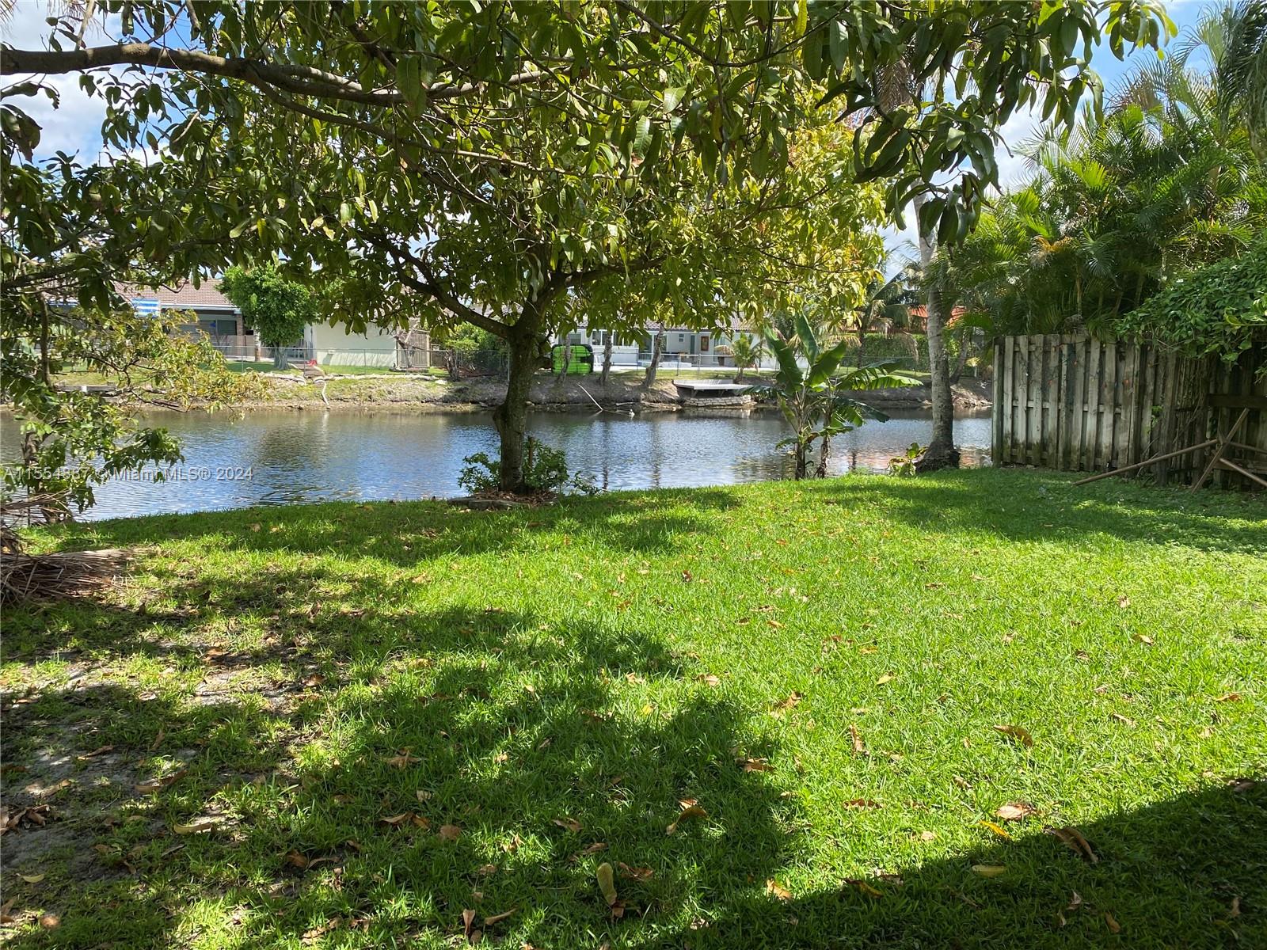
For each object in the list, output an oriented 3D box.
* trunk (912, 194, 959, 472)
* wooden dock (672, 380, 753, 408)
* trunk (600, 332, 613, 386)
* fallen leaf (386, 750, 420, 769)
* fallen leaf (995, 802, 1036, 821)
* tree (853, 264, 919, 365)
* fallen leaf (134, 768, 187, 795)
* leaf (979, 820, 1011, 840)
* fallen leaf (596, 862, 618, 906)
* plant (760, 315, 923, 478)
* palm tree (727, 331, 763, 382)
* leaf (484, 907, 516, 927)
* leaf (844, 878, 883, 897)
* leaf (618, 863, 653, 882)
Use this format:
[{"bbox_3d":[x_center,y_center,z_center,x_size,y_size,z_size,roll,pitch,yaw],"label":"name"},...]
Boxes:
[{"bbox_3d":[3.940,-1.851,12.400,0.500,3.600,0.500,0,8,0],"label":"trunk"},{"bbox_3d":[3.626,-3.671,43.300,3.400,1.100,2.200,0,8,0],"label":"wooden dock"},{"bbox_3d":[-1.348,-5.916,48.000,0.600,2.896,0.500,0,8,0],"label":"trunk"},{"bbox_3d":[-0.894,1.105,3.689,0.130,0.035,0.080,0,8,0],"label":"fallen leaf"},{"bbox_3d":[1.319,1.162,3.272,0.135,0.040,0.080,0,8,0],"label":"fallen leaf"},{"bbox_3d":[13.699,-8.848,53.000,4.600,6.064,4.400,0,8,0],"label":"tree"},{"bbox_3d":[-1.735,1.132,3.494,0.190,0.040,0.070,-5,9,-34],"label":"fallen leaf"},{"bbox_3d":[1.180,1.157,3.103,0.040,0.030,0.117,-5,10,-35],"label":"leaf"},{"bbox_3d":[-0.077,1.201,2.788,0.055,0.050,0.177,-1,8,-9],"label":"fallen leaf"},{"bbox_3d":[2.559,-0.964,11.800,1.800,1.950,1.500,0,8,0],"label":"plant"},{"bbox_3d":[5.675,-5.978,48.500,2.100,2.623,2.000,0,8,0],"label":"palm tree"},{"bbox_3d":[-0.369,1.222,2.631,0.102,0.030,0.035,-6,10,-39],"label":"leaf"},{"bbox_3d":[0.682,1.224,2.819,0.115,0.030,0.050,6,10,39],"label":"leaf"},{"bbox_3d":[0.007,1.192,2.851,0.113,0.035,0.055,3,8,22],"label":"leaf"}]

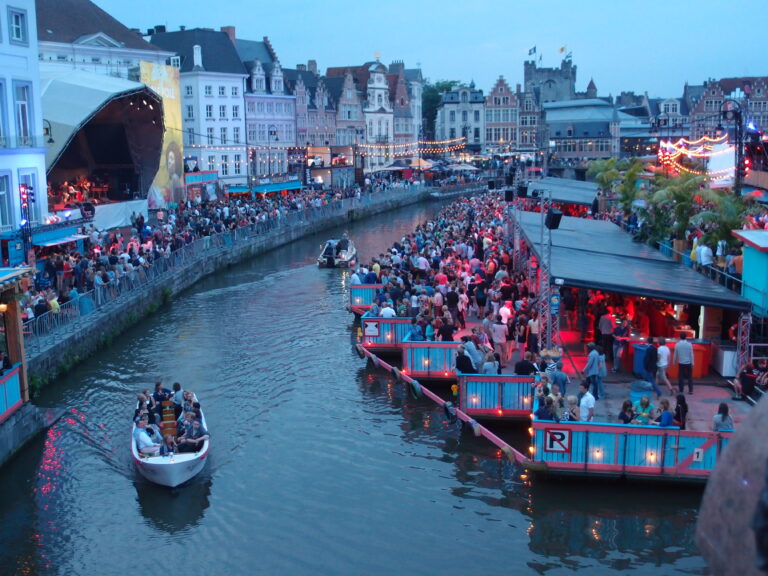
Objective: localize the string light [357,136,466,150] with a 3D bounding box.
[{"bbox_3d":[5.369,-20.449,127.878,0.953,0.954,40.326,4,11,24],"label":"string light"}]

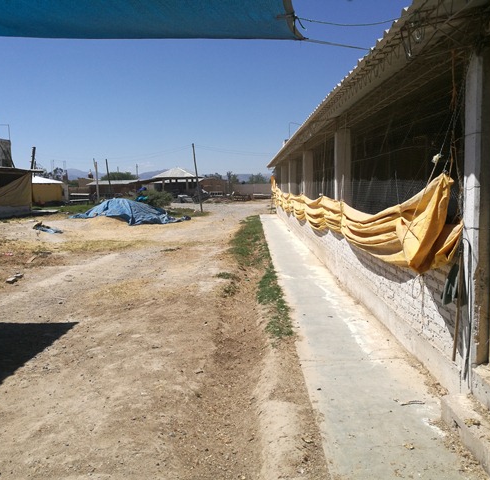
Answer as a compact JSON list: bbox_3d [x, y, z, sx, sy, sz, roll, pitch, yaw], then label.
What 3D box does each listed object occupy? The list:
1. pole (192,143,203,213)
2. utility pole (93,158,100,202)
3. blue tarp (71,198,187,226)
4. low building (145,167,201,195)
[{"bbox_3d":[-3.027,-4.009,32.247,0.160,4.410,0.160,-7,7,1],"label":"pole"},{"bbox_3d":[-15.066,-5.882,50.718,0.200,4.650,0.200,-4,7,1],"label":"utility pole"},{"bbox_3d":[-5.734,-1.519,25.000,6.000,1.150,4.600,-2,6,-11],"label":"blue tarp"},{"bbox_3d":[-8.293,-6.694,60.000,5.600,4.000,5.600,-1,6,3],"label":"low building"}]

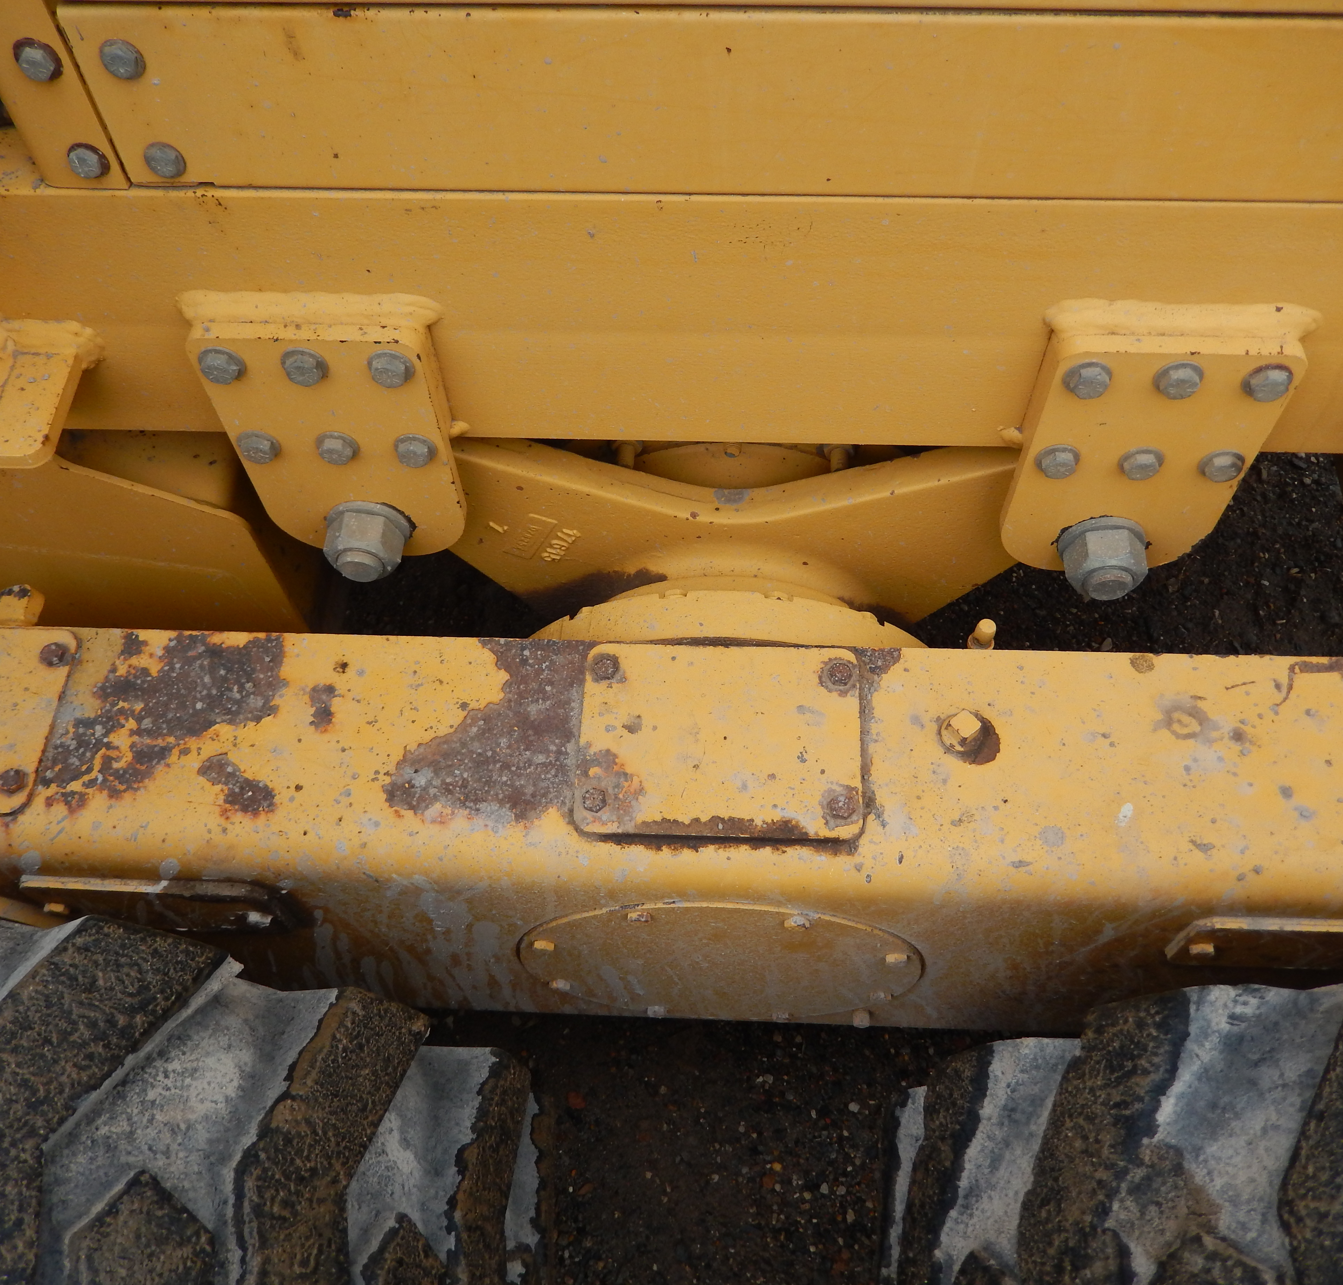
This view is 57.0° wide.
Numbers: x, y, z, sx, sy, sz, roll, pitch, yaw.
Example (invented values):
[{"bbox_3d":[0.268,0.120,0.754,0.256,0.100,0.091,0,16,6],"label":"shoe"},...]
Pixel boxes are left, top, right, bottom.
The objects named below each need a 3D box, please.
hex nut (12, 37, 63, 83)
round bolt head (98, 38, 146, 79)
[{"bbox_3d":[-0.396,-0.358,0.769,0.029,0.029,0.011,2,58,2],"label":"hex nut"},{"bbox_3d":[-0.341,-0.358,0.765,0.027,0.027,0.011,2,58,2],"label":"round bolt head"}]

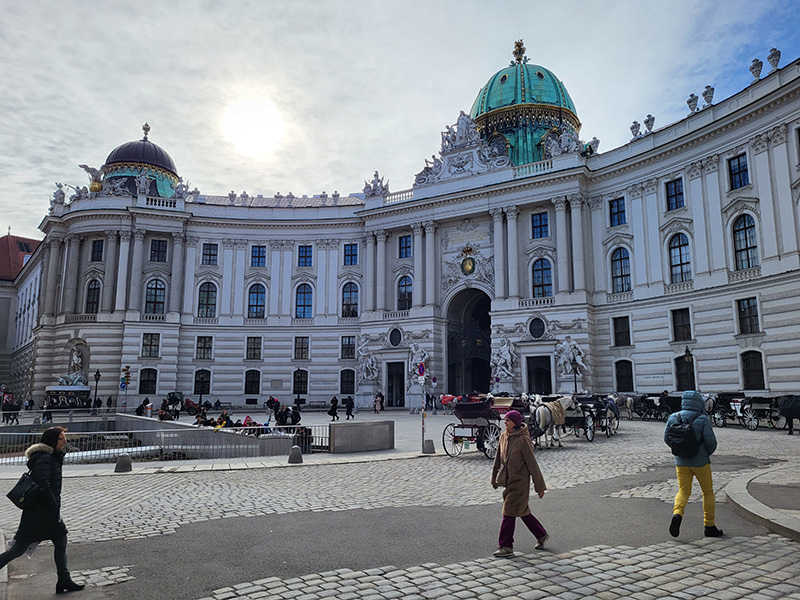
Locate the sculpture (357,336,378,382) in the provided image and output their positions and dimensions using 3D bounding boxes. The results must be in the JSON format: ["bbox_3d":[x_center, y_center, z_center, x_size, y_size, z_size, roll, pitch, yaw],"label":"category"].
[{"bbox_3d":[-3.204,6.070,60.172,1.700,4.340,1.400,-6,-11,32],"label":"sculpture"}]

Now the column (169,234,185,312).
[{"bbox_3d":[-25.168,-3.129,67.602,1.300,9.171,1.300,4,-10,-20],"label":"column"}]

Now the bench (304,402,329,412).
[{"bbox_3d":[-8.735,11.211,63.619,2.000,0.880,0.650,0,-10,-2],"label":"bench"}]

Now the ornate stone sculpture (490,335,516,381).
[{"bbox_3d":[9.601,5.350,55.801,2.300,4.216,1.500,-6,-11,32],"label":"ornate stone sculpture"}]

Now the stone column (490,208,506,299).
[{"bbox_3d":[9.244,-4.421,56.124,1.050,8.600,1.050,-6,-11,32],"label":"stone column"}]

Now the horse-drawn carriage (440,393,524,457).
[{"bbox_3d":[2.987,4.019,18.999,1.650,1.850,3.200,-7,-12,37],"label":"horse-drawn carriage"}]

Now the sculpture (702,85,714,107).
[{"bbox_3d":[24.232,-16.057,47.268,0.850,1.793,0.950,4,-10,-21],"label":"sculpture"}]

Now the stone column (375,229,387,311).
[{"bbox_3d":[-2.125,-3.254,63.150,1.050,8.600,1.050,-6,-11,32],"label":"stone column"}]

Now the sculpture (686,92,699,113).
[{"bbox_3d":[23.753,-16.011,48.714,0.850,1.600,0.850,5,-10,-25],"label":"sculpture"}]

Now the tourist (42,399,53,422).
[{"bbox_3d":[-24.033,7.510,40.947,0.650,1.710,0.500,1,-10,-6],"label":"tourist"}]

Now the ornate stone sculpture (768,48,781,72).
[{"bbox_3d":[26.398,-16.910,42.330,0.880,1.761,0.980,3,-10,-16],"label":"ornate stone sculpture"}]

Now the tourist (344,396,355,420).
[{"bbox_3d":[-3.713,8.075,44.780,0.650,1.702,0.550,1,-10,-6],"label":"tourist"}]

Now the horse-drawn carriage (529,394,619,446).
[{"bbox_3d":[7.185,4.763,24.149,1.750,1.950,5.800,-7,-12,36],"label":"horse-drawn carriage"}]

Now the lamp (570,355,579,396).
[{"bbox_3d":[13.575,6.486,46.269,0.620,4.310,0.620,0,-10,0],"label":"lamp"}]

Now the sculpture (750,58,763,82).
[{"bbox_3d":[25.071,-16.111,42.223,0.800,1.820,0.800,4,-10,-20],"label":"sculpture"}]

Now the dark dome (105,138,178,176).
[{"bbox_3d":[-33.321,-18.758,77.969,8.800,4.450,8.800,-1,-10,7],"label":"dark dome"}]

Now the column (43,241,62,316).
[{"bbox_3d":[-38.212,-2.614,66.181,1.000,8.810,1.000,-4,-10,23],"label":"column"}]

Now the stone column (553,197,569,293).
[{"bbox_3d":[15.046,-5.193,55.730,1.300,9.137,1.300,-6,-11,32],"label":"stone column"}]

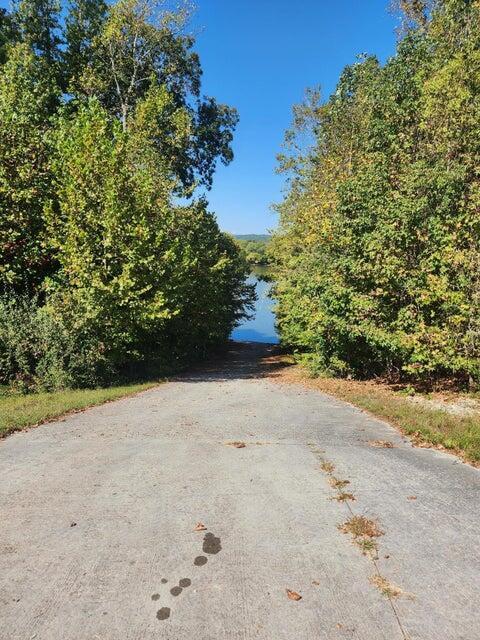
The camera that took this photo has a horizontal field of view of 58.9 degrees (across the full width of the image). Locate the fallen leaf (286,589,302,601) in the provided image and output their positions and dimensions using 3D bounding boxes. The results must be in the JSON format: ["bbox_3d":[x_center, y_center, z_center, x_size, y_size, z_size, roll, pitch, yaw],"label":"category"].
[{"bbox_3d":[0.256,1.291,2.000,0.077,0.016,0.046,4,9,27],"label":"fallen leaf"}]

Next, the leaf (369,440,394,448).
[{"bbox_3d":[1.564,1.376,4.700,0.270,0.035,0.140,0,3,0],"label":"leaf"}]

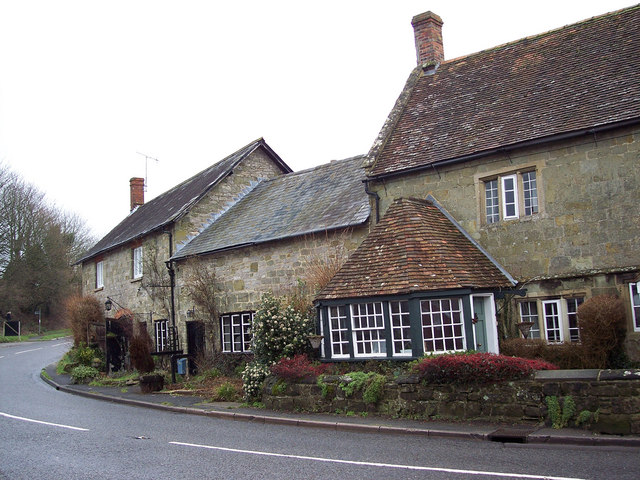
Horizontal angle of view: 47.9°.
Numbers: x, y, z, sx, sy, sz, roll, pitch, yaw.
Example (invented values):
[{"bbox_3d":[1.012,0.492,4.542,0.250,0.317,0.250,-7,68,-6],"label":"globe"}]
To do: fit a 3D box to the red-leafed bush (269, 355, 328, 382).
[{"bbox_3d":[-0.429,2.687,15.080,1.200,0.600,0.900,-10,-10,42],"label":"red-leafed bush"}]

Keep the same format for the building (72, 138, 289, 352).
[{"bbox_3d":[-5.254,1.082,32.066,7.835,9.237,12.922,2,-9,-32],"label":"building"}]

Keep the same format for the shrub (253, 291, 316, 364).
[{"bbox_3d":[-0.858,2.312,17.051,1.450,1.850,1.400,-10,-10,42],"label":"shrub"}]

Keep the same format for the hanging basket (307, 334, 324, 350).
[{"bbox_3d":[-0.100,2.280,16.040,0.390,0.350,0.390,-3,-8,0],"label":"hanging basket"}]

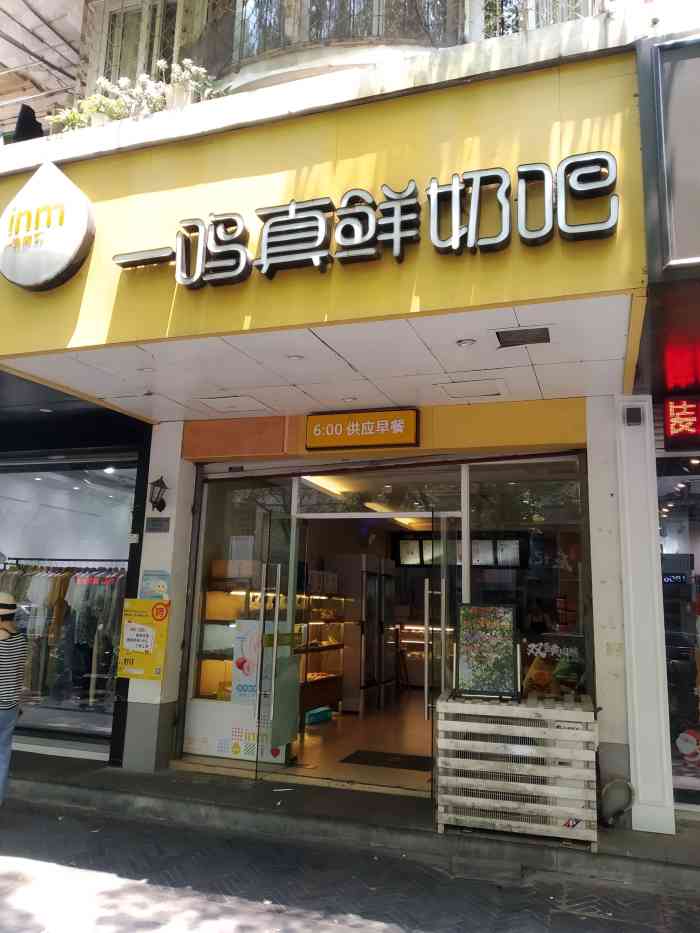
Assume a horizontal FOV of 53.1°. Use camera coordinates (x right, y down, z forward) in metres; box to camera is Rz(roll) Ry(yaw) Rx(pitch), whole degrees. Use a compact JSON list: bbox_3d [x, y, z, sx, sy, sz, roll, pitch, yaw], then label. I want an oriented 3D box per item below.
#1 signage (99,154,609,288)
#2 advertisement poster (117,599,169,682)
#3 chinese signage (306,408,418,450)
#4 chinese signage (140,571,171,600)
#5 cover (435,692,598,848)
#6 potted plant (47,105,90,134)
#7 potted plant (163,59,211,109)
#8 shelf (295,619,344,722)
[{"bbox_3d":[-0.075,-1.318,3.949,2.980,0.421,0.082,-2,-10,20],"label":"signage"},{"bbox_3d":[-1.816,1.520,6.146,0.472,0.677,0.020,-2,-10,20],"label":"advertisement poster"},{"bbox_3d":[0.110,-0.296,5.879,0.981,0.306,0.066,-2,-10,20],"label":"chinese signage"},{"bbox_3d":[-1.724,1.050,6.199,0.307,0.251,0.016,-2,-10,20],"label":"chinese signage"},{"bbox_3d":[1.144,2.056,4.839,1.017,0.845,0.443,-1,-10,14],"label":"cover"},{"bbox_3d":[-2.050,-2.502,5.099,0.271,0.213,0.213,-2,-10,20],"label":"potted plant"},{"bbox_3d":[-1.125,-2.619,4.820,0.262,0.279,0.238,-2,-10,20],"label":"potted plant"},{"bbox_3d":[-0.571,2.324,8.047,0.607,1.115,1.197,-2,-10,20],"label":"shelf"}]

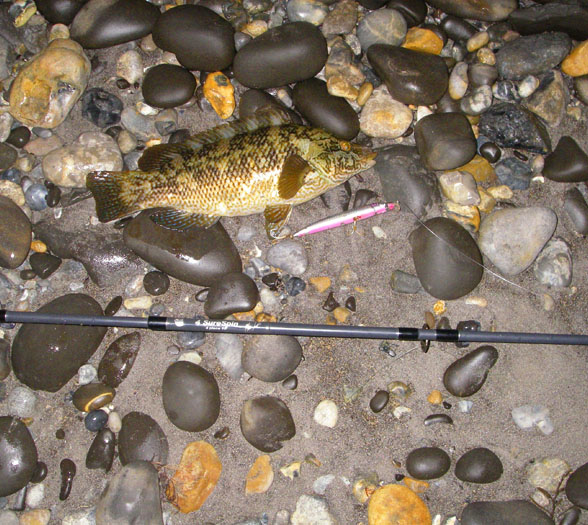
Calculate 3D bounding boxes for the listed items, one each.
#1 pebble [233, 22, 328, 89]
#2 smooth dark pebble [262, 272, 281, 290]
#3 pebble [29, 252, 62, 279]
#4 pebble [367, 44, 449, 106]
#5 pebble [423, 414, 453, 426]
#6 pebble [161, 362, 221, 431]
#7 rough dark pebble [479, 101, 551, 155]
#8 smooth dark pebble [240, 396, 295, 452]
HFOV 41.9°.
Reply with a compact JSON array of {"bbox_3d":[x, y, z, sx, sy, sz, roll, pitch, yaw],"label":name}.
[{"bbox_3d":[-0.016,-0.252,0.935,0.120,0.058,0.078,-20,82,-3],"label":"pebble"},{"bbox_3d":[-0.028,0.023,0.947,0.024,0.013,0.020,30,77,8],"label":"smooth dark pebble"},{"bbox_3d":[-0.286,-0.001,0.882,0.029,0.018,0.033,-44,78,-12],"label":"pebble"},{"bbox_3d":[0.135,-0.228,0.931,0.103,0.051,0.074,21,82,3],"label":"pebble"},{"bbox_3d":[0.167,0.183,0.889,0.034,0.015,0.017,3,81,0],"label":"pebble"},{"bbox_3d":[-0.117,0.151,0.873,0.063,0.036,0.081,-31,78,-7],"label":"pebble"},{"bbox_3d":[0.283,-0.172,0.985,0.093,0.045,0.061,19,76,5],"label":"rough dark pebble"},{"bbox_3d":[-0.030,0.185,0.878,0.064,0.040,0.060,44,84,6],"label":"smooth dark pebble"}]

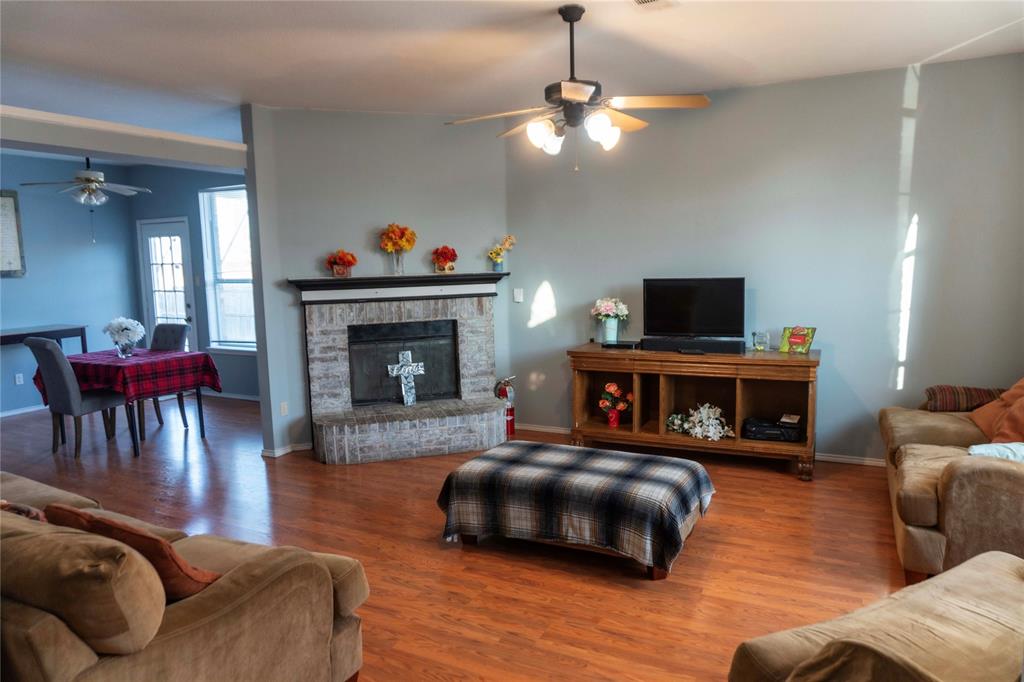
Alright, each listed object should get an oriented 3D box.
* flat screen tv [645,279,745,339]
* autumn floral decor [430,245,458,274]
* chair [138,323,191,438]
[{"bbox_3d":[1.369,-0.231,5.127,0.735,0.470,0.090,1,7,21],"label":"flat screen tv"},{"bbox_3d":[-0.560,-0.663,5.692,0.215,0.230,0.180,-4,7,-17],"label":"autumn floral decor"},{"bbox_3d":[-3.362,0.355,6.367,0.456,0.992,0.620,2,8,26],"label":"chair"}]

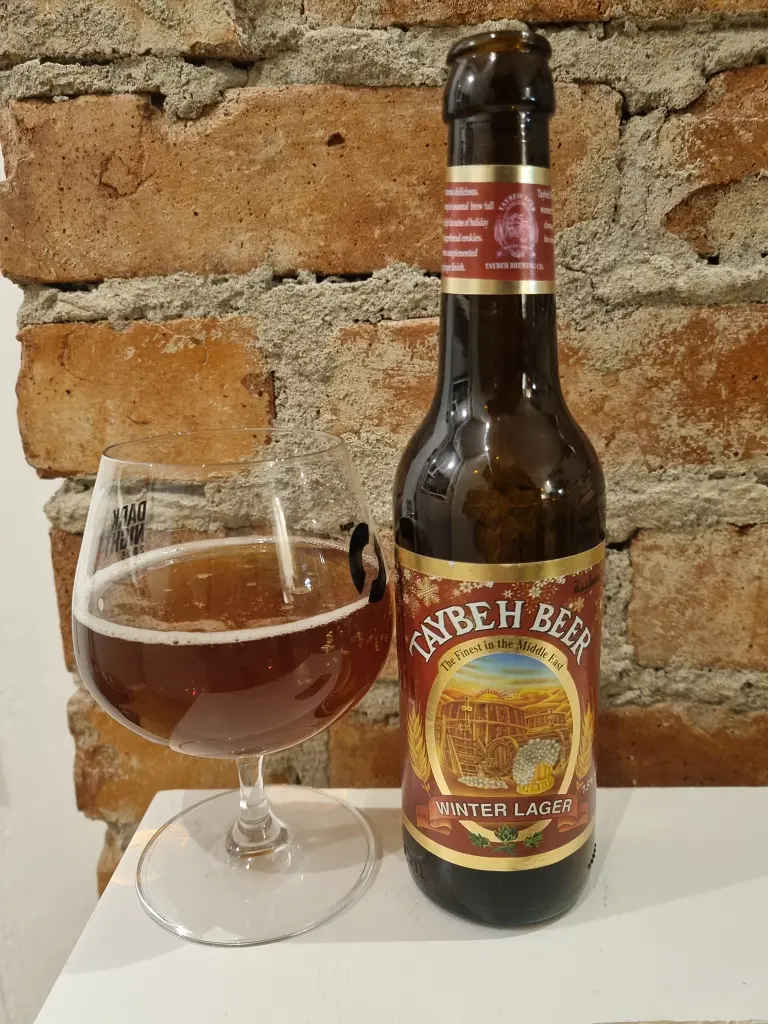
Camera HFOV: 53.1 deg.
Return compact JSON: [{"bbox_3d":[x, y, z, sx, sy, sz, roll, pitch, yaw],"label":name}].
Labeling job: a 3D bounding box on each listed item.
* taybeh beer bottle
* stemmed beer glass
[{"bbox_3d":[0.033,0.000,0.224,0.061,0.242,0.061,0,14,6],"label":"taybeh beer bottle"},{"bbox_3d":[-0.045,0.049,0.247,0.098,0.142,0.098,0,14,6],"label":"stemmed beer glass"}]

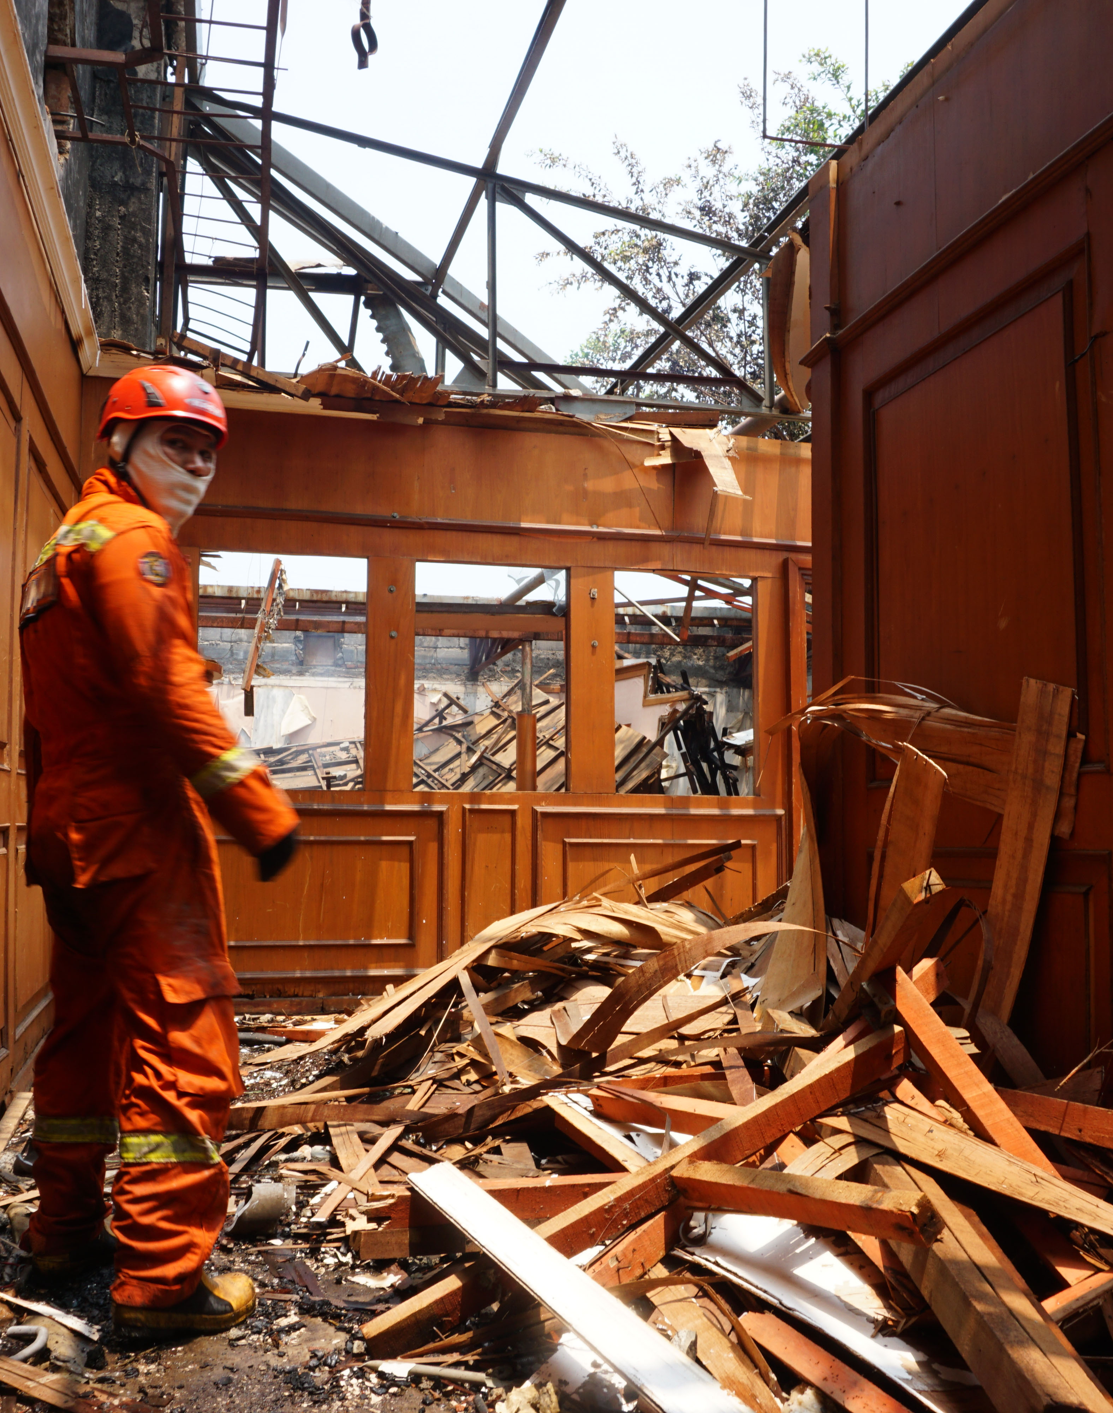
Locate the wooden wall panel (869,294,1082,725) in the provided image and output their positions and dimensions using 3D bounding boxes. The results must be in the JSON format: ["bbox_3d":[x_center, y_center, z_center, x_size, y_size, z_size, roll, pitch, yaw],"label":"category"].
[{"bbox_3d":[0.998,-0.393,3.493,0.050,0.995,0.969,1,-5,-13],"label":"wooden wall panel"}]

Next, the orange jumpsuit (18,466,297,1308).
[{"bbox_3d":[-0.733,0.213,2.616,0.480,1.738,0.530,3,-6,-32],"label":"orange jumpsuit"}]

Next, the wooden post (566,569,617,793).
[{"bbox_3d":[0.170,-0.117,6.942,0.234,1.100,0.090,1,-5,-13],"label":"wooden post"}]

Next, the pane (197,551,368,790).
[{"bbox_3d":[-1.276,-0.154,6.604,0.768,1.100,0.030,1,-5,-13],"label":"pane"}]

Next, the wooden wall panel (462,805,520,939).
[{"bbox_3d":[-0.308,0.890,6.692,0.272,0.819,0.050,1,-5,-13],"label":"wooden wall panel"}]

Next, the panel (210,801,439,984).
[{"bbox_3d":[-1.135,0.869,6.499,1.257,0.819,0.050,1,-5,-13],"label":"panel"}]

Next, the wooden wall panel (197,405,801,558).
[{"bbox_3d":[-0.269,-1.120,6.877,3.504,0.525,0.080,1,-5,-13],"label":"wooden wall panel"}]

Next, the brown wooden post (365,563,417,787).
[{"bbox_3d":[-0.793,-0.142,6.712,0.233,1.100,0.080,1,-5,-13],"label":"brown wooden post"}]

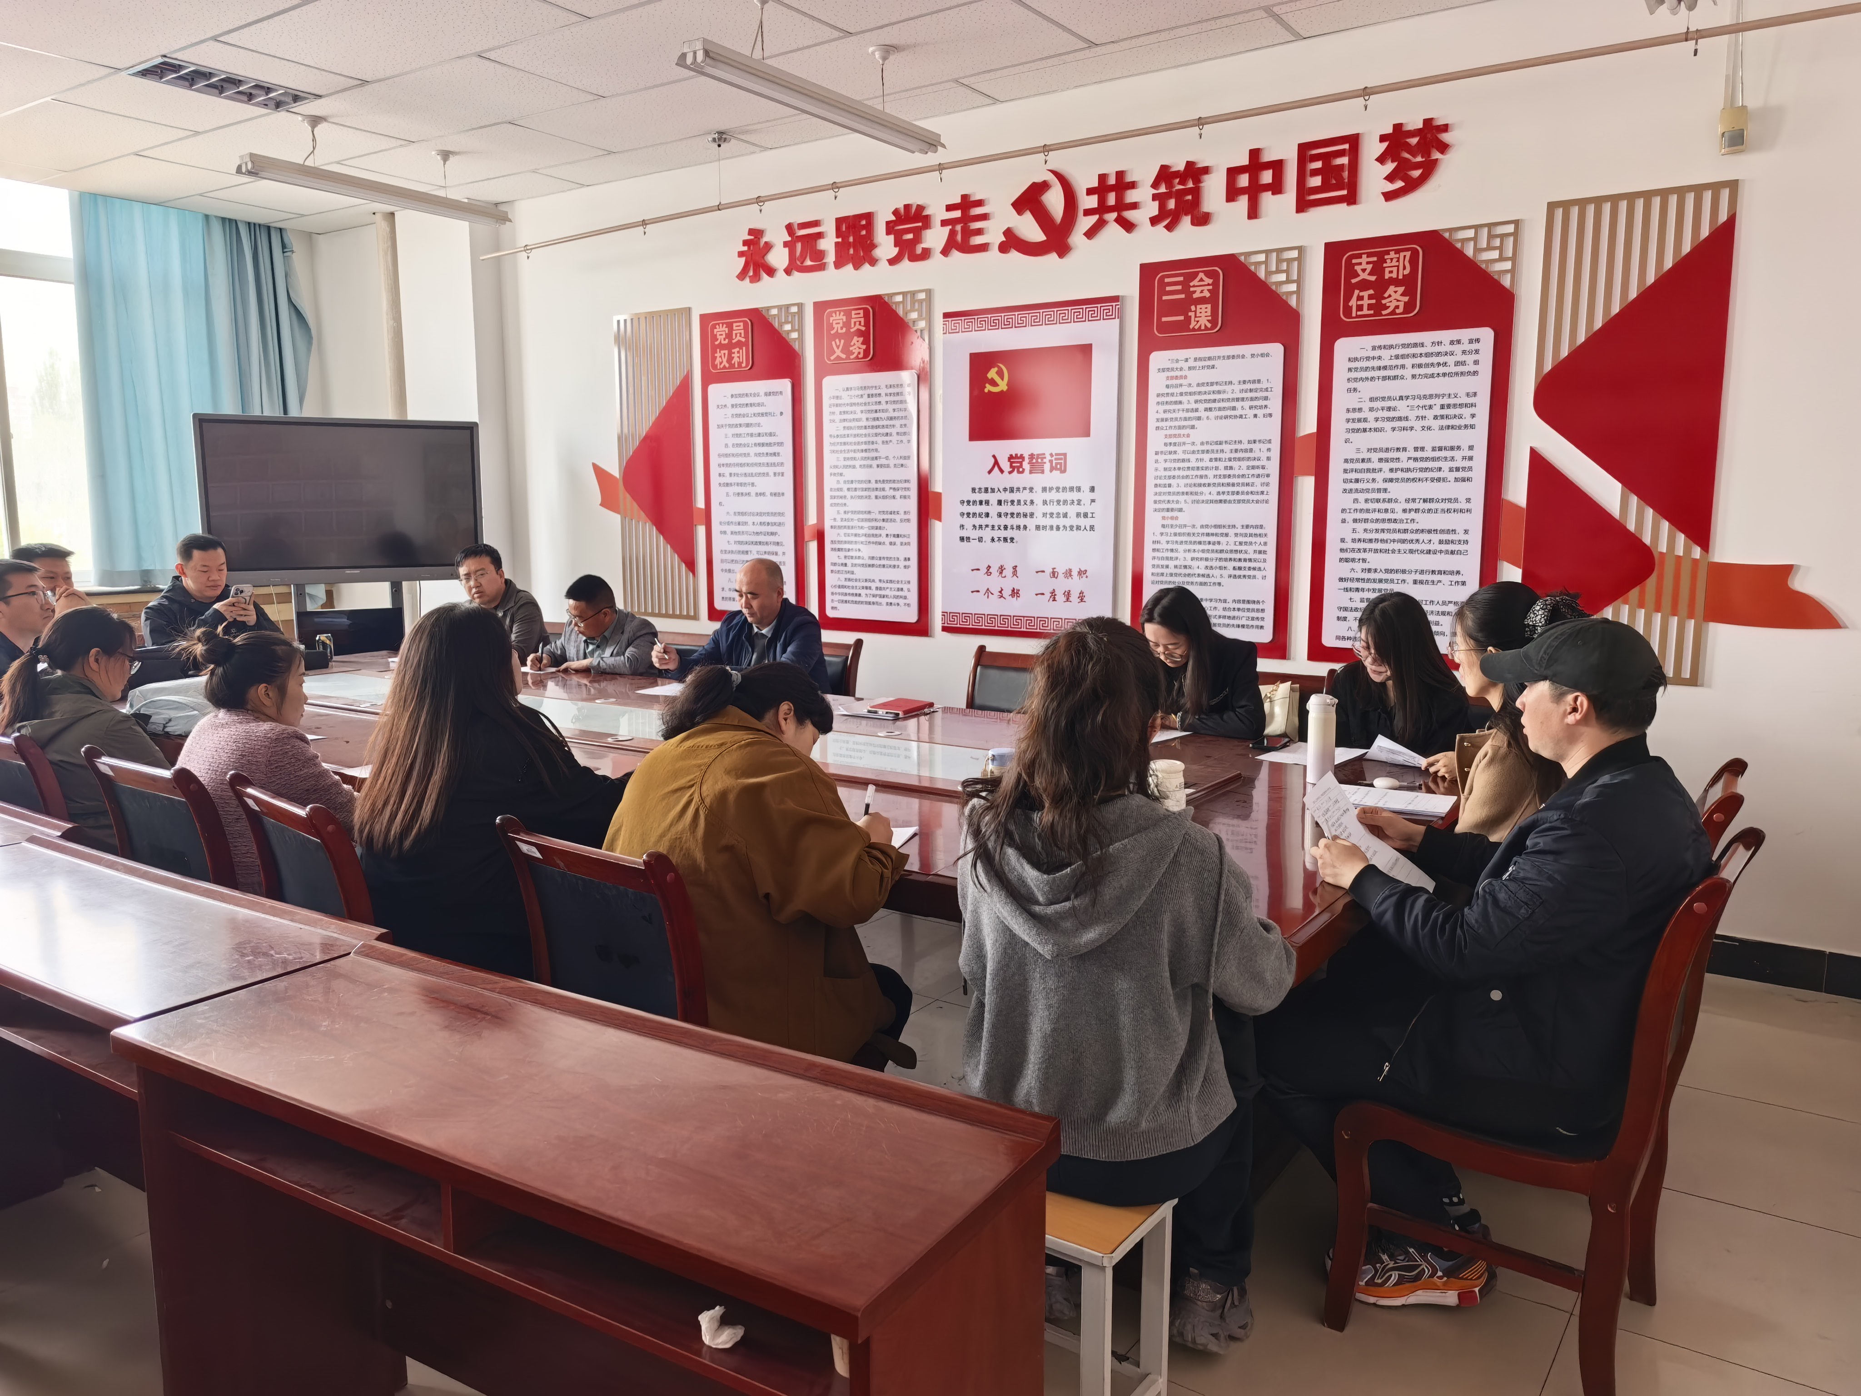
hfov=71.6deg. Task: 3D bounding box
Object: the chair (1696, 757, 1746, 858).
[{"bbox_3d":[1.439,0.601,2.906,0.600,0.940,0.460,6,10,33],"label":"chair"}]

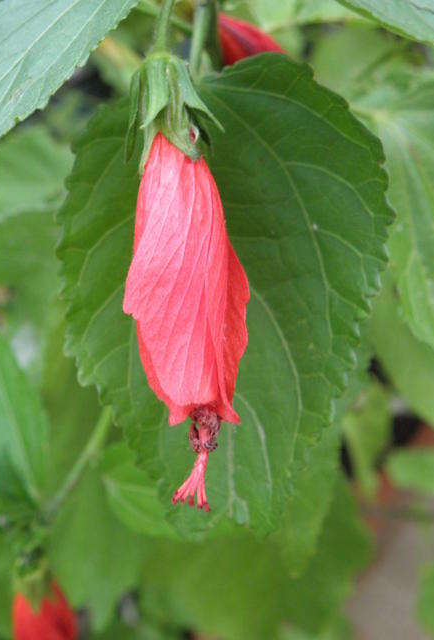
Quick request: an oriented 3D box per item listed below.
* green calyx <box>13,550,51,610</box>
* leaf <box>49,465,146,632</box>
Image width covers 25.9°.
[{"bbox_3d":[-0.072,0.102,0.370,0.017,0.024,0.016,-6,9,0],"label":"green calyx"},{"bbox_3d":[-0.049,0.095,0.390,0.041,0.070,0.013,1,7,-3],"label":"leaf"}]

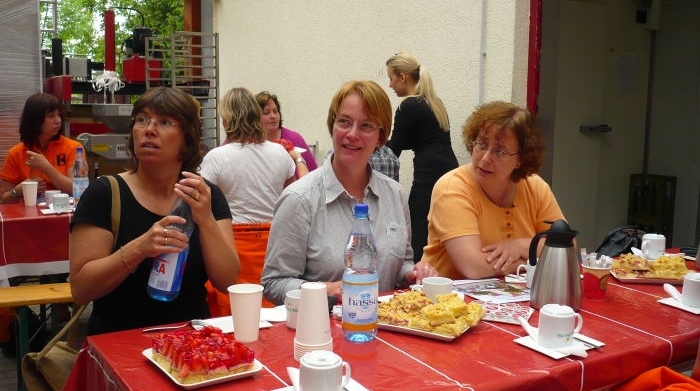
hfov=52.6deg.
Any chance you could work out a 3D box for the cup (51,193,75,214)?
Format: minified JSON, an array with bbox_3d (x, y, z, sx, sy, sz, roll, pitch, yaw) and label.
[{"bbox_3d":[-1.515,0.041,3.750,0.110,0.084,0.082,-1,7,-22],"label":"cup"}]

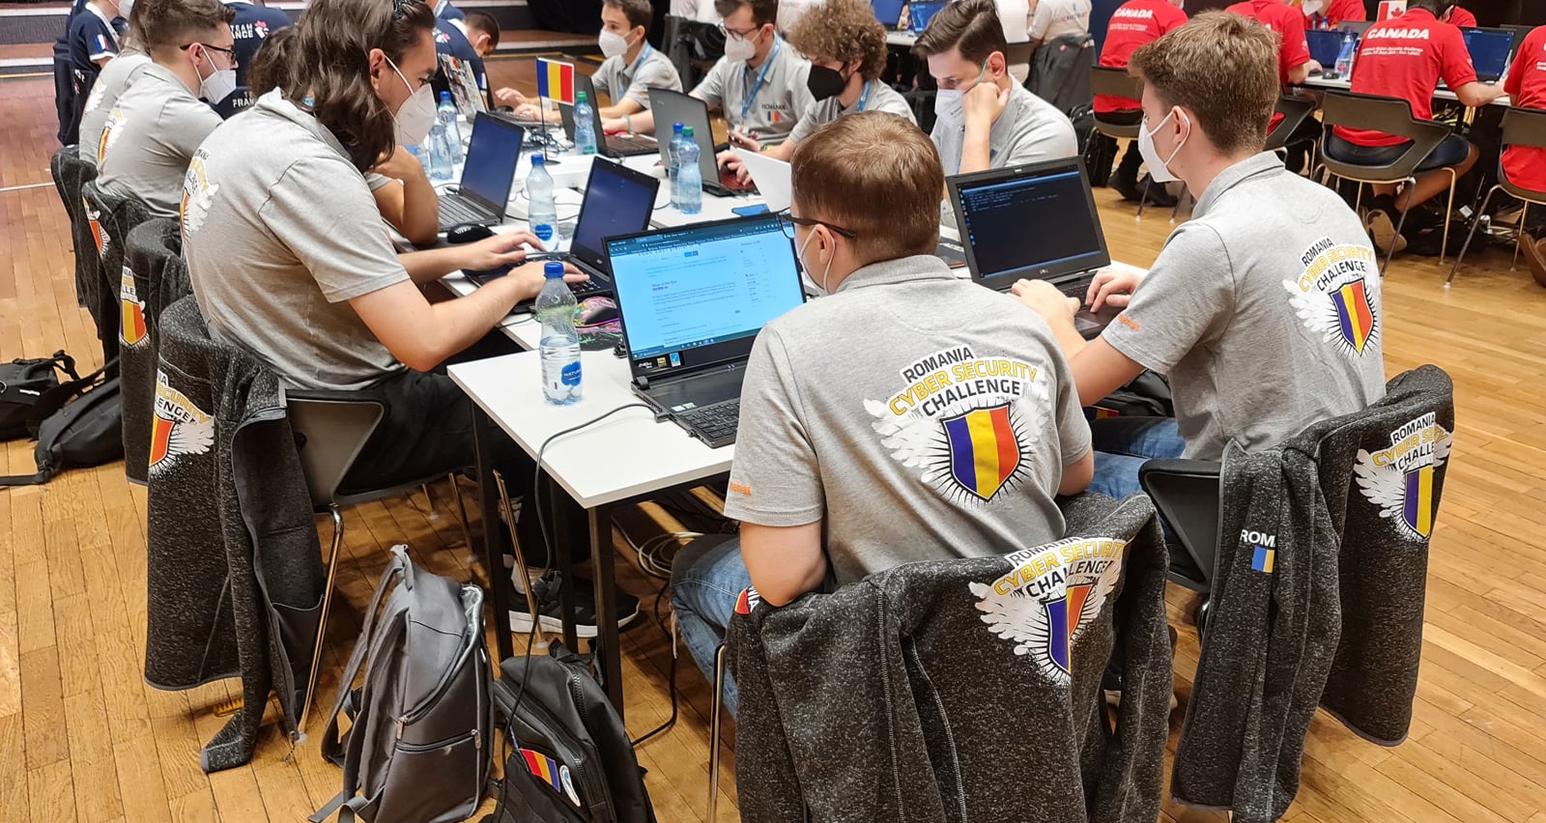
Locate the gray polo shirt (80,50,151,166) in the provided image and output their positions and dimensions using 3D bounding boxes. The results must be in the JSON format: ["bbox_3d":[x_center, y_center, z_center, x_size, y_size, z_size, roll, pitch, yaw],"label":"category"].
[{"bbox_3d":[-2.006,-0.882,3.679,0.440,0.620,0.490,-14,26,-29],"label":"gray polo shirt"}]

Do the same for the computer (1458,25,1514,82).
[{"bbox_3d":[3.324,-1.721,5.393,0.330,0.236,0.350,-15,27,-30],"label":"computer"}]

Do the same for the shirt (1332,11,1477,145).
[{"bbox_3d":[2.821,-1.475,4.945,0.460,0.600,0.530,-20,30,-37],"label":"shirt"}]

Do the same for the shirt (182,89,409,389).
[{"bbox_3d":[-0.908,-0.300,2.160,0.390,0.630,0.500,-17,28,-33],"label":"shirt"}]

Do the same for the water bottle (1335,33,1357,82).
[{"bbox_3d":[2.841,-1.772,5.520,0.073,0.240,0.073,-15,27,-30],"label":"water bottle"}]

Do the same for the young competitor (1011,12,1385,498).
[{"bbox_3d":[0.743,-0.029,2.046,0.520,1.320,0.760,-17,28,-33],"label":"young competitor"}]

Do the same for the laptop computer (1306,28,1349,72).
[{"bbox_3d":[3.237,-2.121,6.547,0.020,0.208,0.335,8,13,-39],"label":"laptop computer"}]

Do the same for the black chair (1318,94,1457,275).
[{"bbox_3d":[2.768,-1.070,5.105,0.540,0.770,0.510,-15,27,-30],"label":"black chair"}]

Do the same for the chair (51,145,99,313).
[{"bbox_3d":[-2.033,-0.498,3.844,0.540,0.770,0.520,-15,27,-29],"label":"chair"}]

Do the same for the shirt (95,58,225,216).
[{"bbox_3d":[-1.698,-0.718,3.187,0.400,0.580,0.500,-17,28,-33],"label":"shirt"}]

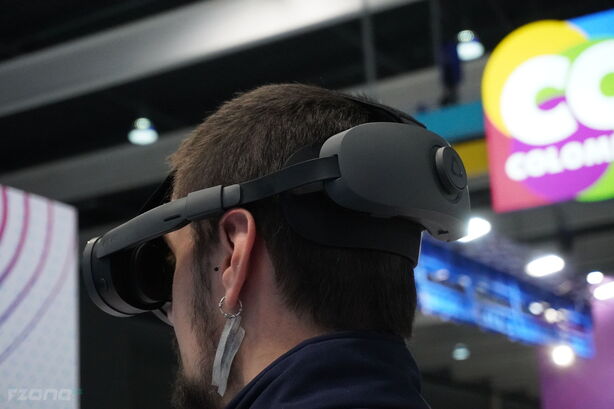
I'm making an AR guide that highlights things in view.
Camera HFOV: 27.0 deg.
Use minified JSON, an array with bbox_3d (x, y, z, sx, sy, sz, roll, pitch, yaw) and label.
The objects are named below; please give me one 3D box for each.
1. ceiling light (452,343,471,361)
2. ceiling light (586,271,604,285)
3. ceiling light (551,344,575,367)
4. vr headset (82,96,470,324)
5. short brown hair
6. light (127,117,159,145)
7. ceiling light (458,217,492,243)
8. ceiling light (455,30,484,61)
[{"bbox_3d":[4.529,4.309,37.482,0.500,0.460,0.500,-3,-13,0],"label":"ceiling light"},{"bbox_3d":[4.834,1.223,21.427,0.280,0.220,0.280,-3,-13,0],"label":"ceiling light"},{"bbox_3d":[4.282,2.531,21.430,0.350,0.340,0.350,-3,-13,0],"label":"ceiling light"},{"bbox_3d":[-0.012,-0.001,0.918,0.278,0.155,0.175,-16,-18,27],"label":"vr headset"},{"bbox_3d":[-0.007,0.003,0.920,0.200,0.195,0.168,-12,-16,28],"label":"short brown hair"},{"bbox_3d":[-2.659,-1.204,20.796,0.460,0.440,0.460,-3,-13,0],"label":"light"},{"bbox_3d":[2.296,0.363,17.849,0.480,0.280,0.400,-3,-13,0],"label":"ceiling light"},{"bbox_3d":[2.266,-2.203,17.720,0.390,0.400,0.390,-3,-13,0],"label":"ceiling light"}]

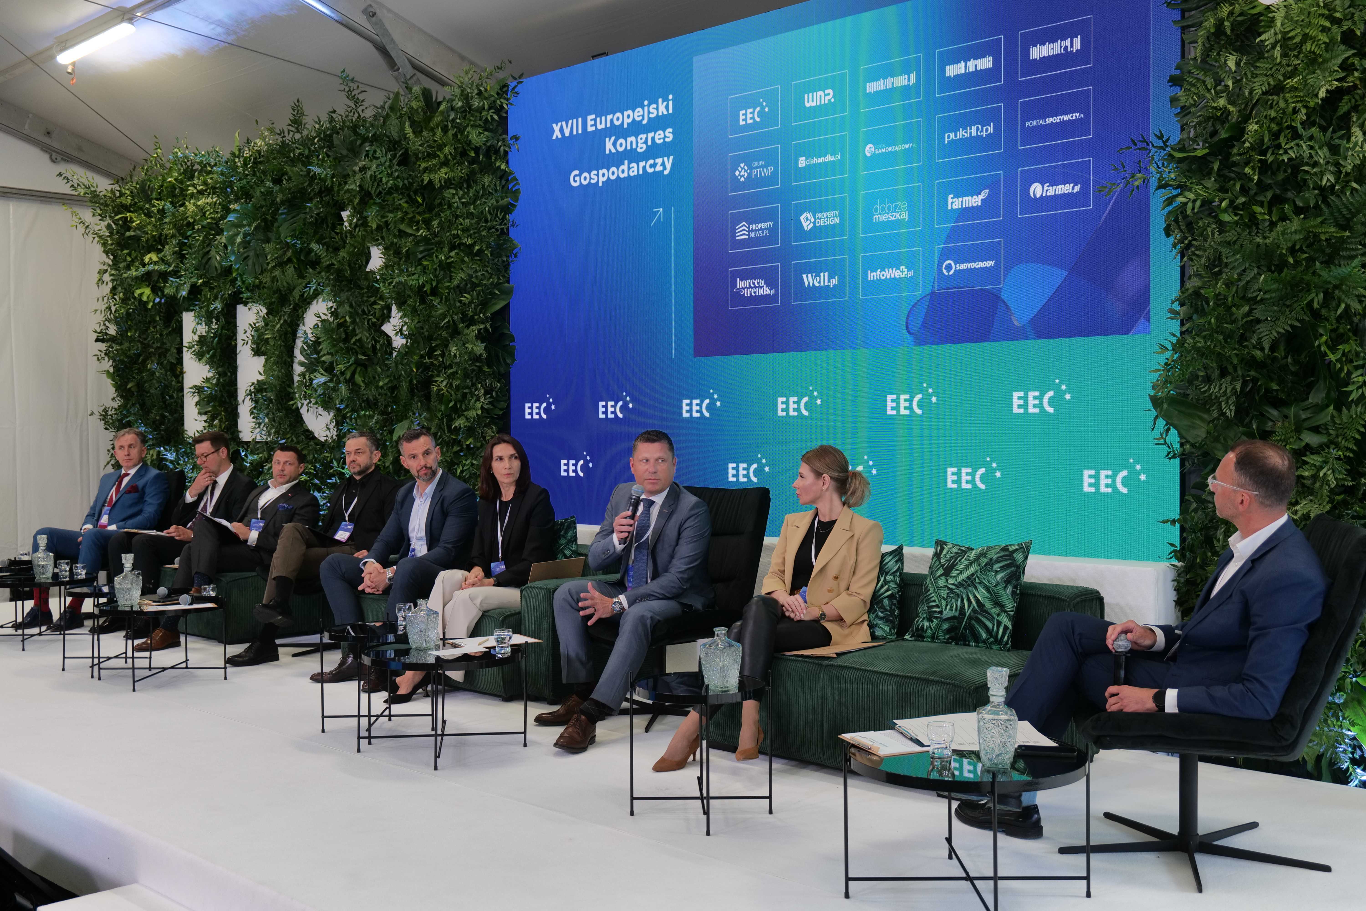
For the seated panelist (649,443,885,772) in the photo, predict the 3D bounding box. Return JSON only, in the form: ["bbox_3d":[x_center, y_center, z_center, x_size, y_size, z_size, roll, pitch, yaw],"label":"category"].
[{"bbox_3d":[0.365,0.532,5.013,0.500,1.145,0.960,1,1,41],"label":"seated panelist"}]

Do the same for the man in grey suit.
[{"bbox_3d":[-0.253,0.496,5.522,0.620,1.200,0.870,1,2,42],"label":"man in grey suit"}]

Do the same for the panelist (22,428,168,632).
[{"bbox_3d":[-3.628,0.446,8.559,0.580,1.215,0.920,1,1,37],"label":"panelist"}]

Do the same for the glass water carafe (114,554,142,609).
[{"bbox_3d":[-2.664,0.592,6.553,0.095,0.250,0.095,0,1,8],"label":"glass water carafe"}]

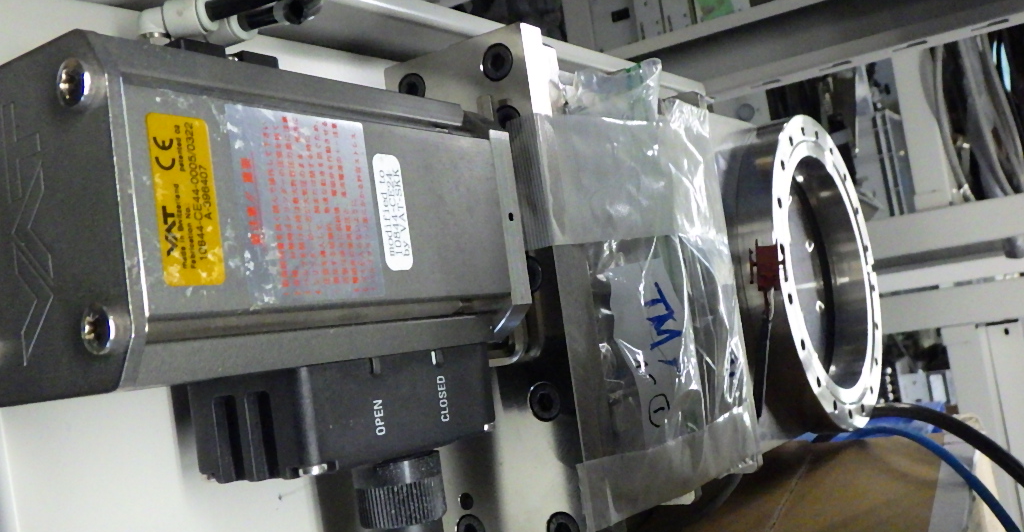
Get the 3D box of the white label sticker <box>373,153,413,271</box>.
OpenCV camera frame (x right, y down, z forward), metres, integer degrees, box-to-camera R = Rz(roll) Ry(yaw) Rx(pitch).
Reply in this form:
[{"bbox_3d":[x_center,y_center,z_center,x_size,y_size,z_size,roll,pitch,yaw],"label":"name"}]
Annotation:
[{"bbox_3d":[-0.040,-0.018,0.340,0.013,0.001,0.040,-1,82,-56],"label":"white label sticker"}]

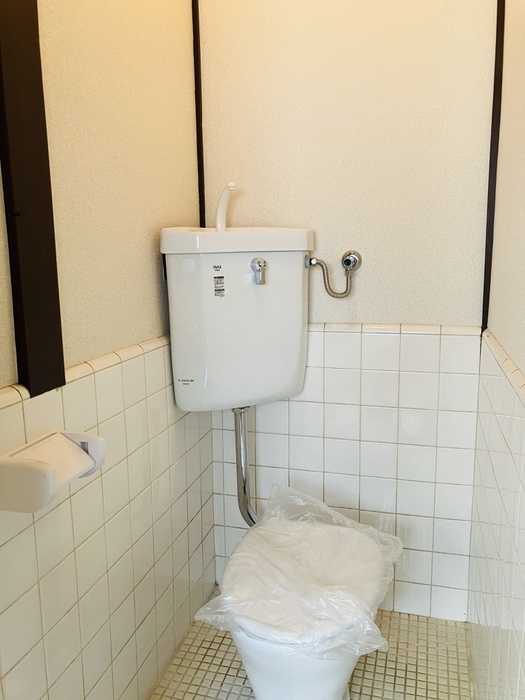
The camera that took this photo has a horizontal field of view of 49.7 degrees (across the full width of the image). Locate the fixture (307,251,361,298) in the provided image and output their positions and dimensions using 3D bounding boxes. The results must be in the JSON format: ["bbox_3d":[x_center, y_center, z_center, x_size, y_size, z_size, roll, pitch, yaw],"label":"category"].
[{"bbox_3d":[0.201,-0.213,1.589,0.145,0.129,0.067,2,10,15],"label":"fixture"}]

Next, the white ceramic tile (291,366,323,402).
[{"bbox_3d":[0.134,0.105,1.700,0.106,0.106,0.008,2,10,16],"label":"white ceramic tile"}]

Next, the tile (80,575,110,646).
[{"bbox_3d":[-0.344,0.527,1.149,0.008,0.105,0.105,2,10,15],"label":"tile"}]

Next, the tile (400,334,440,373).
[{"bbox_3d":[0.446,0.010,1.594,0.106,0.106,0.008,2,10,16],"label":"tile"}]

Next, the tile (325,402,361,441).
[{"bbox_3d":[0.238,0.212,1.675,0.105,0.105,0.009,2,10,16],"label":"tile"}]

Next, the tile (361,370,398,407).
[{"bbox_3d":[0.341,0.110,1.639,0.106,0.106,0.008,2,10,16],"label":"tile"}]

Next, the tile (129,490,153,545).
[{"bbox_3d":[-0.294,0.391,1.348,0.009,0.106,0.106,2,10,16],"label":"tile"}]

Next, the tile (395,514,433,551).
[{"bbox_3d":[0.449,0.538,1.672,0.105,0.105,0.009,2,10,16],"label":"tile"}]

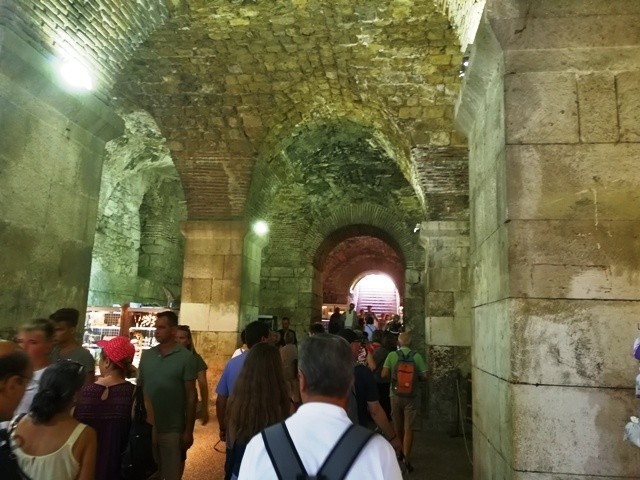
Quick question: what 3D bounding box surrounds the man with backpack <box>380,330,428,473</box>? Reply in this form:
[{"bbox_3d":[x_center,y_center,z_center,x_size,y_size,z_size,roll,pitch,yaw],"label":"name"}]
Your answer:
[{"bbox_3d":[1.100,2.081,6.500,0.610,1.730,0.550,1,-10,8],"label":"man with backpack"}]

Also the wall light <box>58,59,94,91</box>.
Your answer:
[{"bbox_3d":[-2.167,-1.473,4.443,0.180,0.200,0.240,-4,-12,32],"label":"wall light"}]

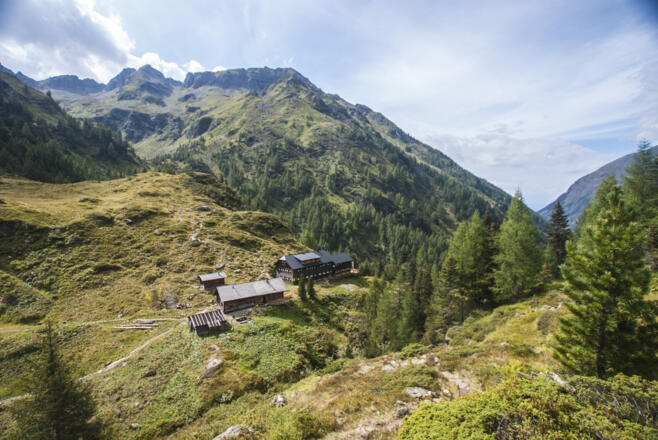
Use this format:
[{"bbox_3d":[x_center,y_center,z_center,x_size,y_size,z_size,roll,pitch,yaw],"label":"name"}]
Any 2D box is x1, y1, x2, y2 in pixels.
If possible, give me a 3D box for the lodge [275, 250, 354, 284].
[{"bbox_3d":[-4.486,15.659,106.704,28.940,8.313,10.390,-3,5,-43],"label":"lodge"}]

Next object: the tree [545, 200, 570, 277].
[{"bbox_3d":[44.303,3.730,56.543,4.868,14.962,4.868,0,3,0],"label":"tree"}]

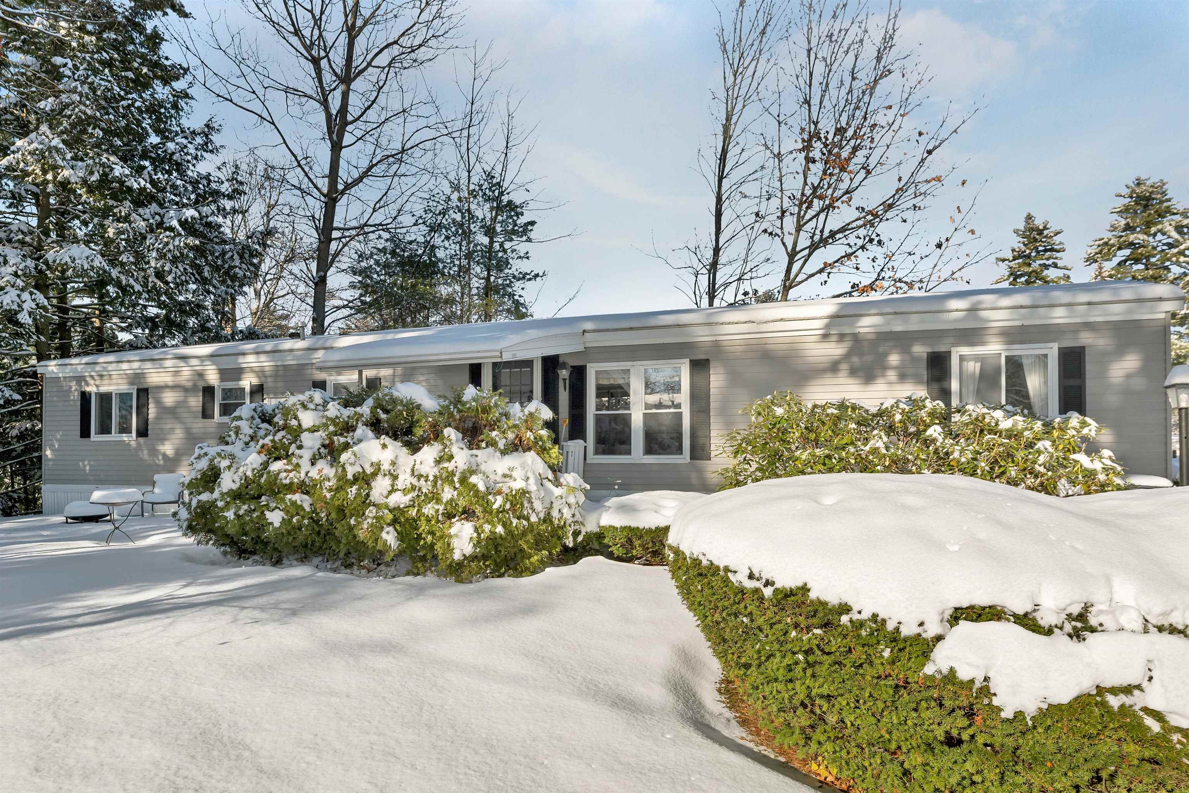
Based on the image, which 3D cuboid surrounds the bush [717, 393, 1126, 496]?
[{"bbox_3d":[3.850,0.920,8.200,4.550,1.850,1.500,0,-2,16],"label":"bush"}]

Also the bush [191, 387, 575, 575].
[{"bbox_3d":[-2.720,0.980,8.450,5.300,2.200,2.500,0,-2,16],"label":"bush"}]

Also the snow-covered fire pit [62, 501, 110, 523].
[{"bbox_3d":[-8.720,2.000,11.400,0.720,0.450,0.720,1,-2,-23],"label":"snow-covered fire pit"}]

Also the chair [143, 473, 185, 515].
[{"bbox_3d":[-7.740,1.800,11.900,0.640,0.830,0.700,0,-2,-16],"label":"chair"}]

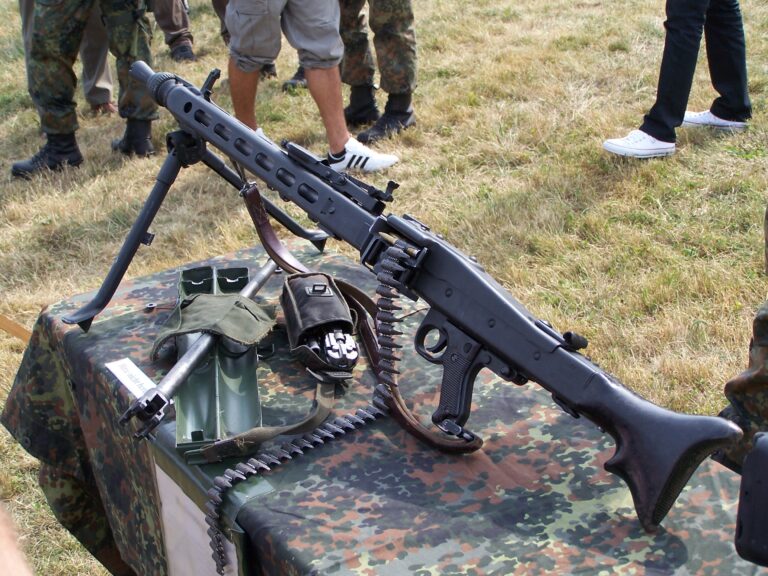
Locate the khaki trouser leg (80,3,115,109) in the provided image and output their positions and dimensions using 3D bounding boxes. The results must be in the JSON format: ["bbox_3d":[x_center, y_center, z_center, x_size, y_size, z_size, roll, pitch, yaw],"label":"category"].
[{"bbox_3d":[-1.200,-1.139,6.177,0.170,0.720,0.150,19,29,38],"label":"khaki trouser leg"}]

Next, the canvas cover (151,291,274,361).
[{"bbox_3d":[-0.249,0.060,2.172,0.185,0.085,0.150,-2,23,-6],"label":"canvas cover"}]

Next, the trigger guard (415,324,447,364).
[{"bbox_3d":[0.063,0.077,1.998,0.017,0.048,0.055,-5,32,-45],"label":"trigger guard"}]

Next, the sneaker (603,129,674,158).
[{"bbox_3d":[1.001,-0.577,5.805,0.280,0.100,0.100,4,23,7],"label":"sneaker"}]

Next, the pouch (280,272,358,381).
[{"bbox_3d":[-0.096,0.049,2.232,0.110,0.075,0.220,-2,23,-6],"label":"pouch"}]

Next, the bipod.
[{"bbox_3d":[-0.288,-0.124,2.383,0.530,0.275,0.100,-18,29,-38],"label":"bipod"}]

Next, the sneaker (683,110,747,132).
[{"bbox_3d":[1.357,-0.708,6.131,0.283,0.100,0.100,3,22,5],"label":"sneaker"}]

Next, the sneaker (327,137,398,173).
[{"bbox_3d":[-0.077,-0.511,5.601,0.280,0.115,0.100,-3,23,-9],"label":"sneaker"}]

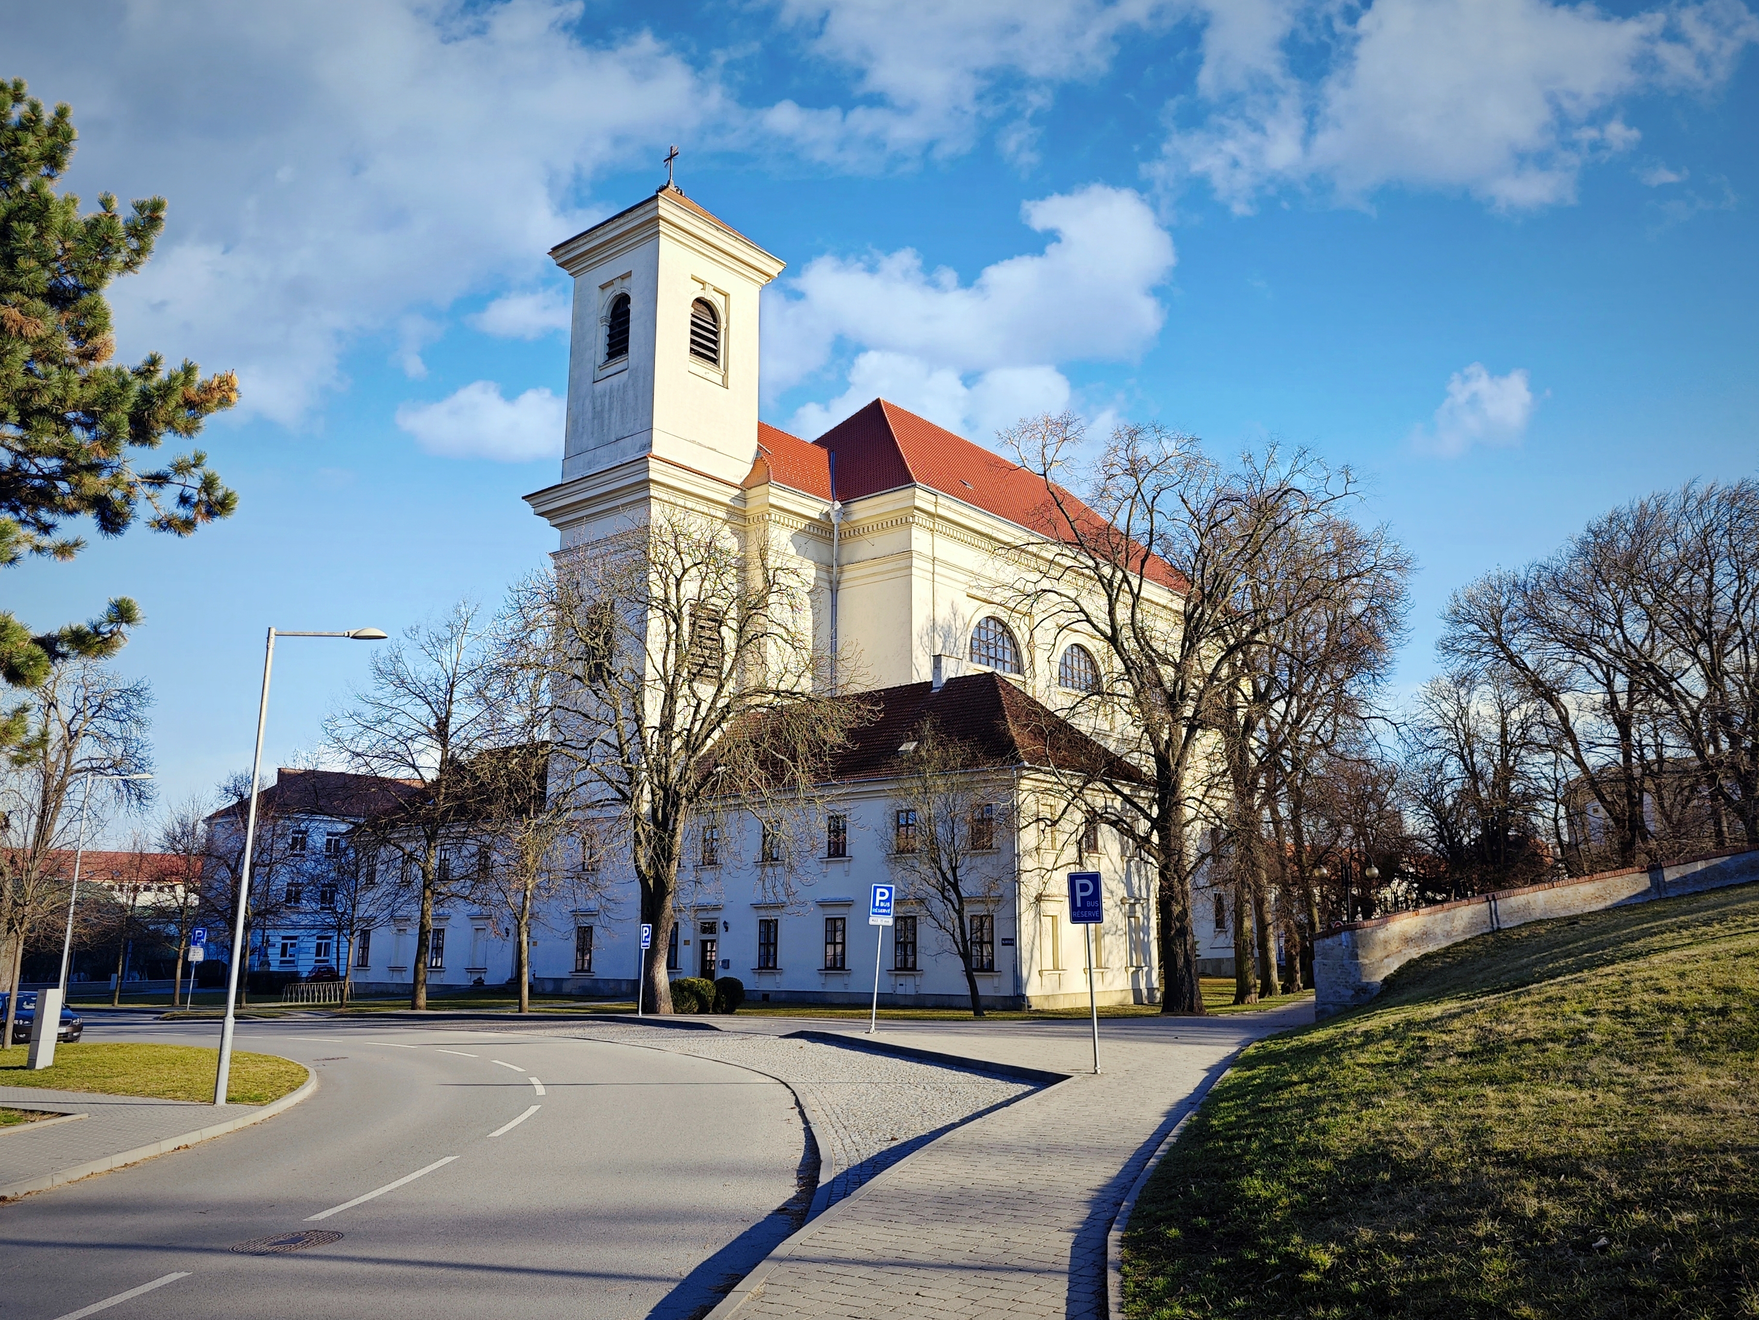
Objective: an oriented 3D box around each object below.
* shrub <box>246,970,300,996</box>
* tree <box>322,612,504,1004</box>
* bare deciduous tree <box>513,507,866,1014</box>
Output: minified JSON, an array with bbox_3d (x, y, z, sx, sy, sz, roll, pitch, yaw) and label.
[{"bbox_3d":[-26.681,14.174,51.410,2.160,1.050,1.730,6,-15,-26],"label":"shrub"},{"bbox_3d":[-15.619,4.771,39.449,5.450,13.530,5.280,5,-14,-20],"label":"tree"},{"bbox_3d":[-5.877,2.834,37.146,10.890,16.030,10.570,2,-14,-10],"label":"bare deciduous tree"}]

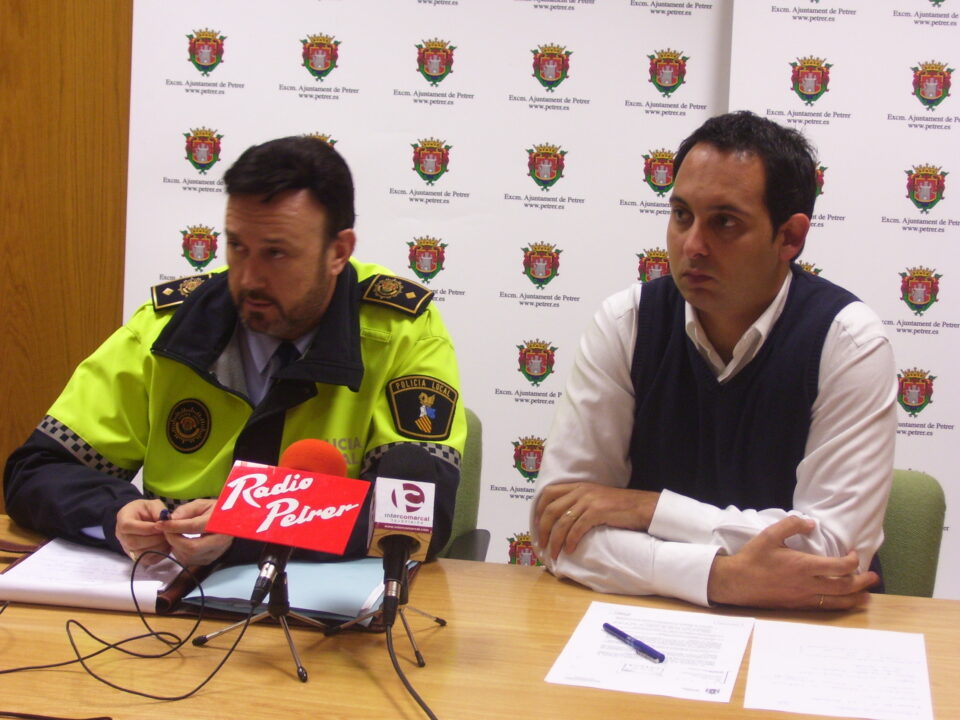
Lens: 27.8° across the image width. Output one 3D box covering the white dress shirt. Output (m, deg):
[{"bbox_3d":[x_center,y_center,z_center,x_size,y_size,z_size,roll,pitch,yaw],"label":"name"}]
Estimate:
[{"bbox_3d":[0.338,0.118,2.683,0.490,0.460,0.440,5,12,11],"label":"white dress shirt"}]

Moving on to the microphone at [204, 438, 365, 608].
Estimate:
[{"bbox_3d":[-0.215,0.194,2.274,0.172,0.080,0.226,8,55,18],"label":"microphone"}]

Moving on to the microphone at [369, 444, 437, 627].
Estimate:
[{"bbox_3d":[-0.096,0.205,2.300,0.068,0.068,0.243,7,55,-6],"label":"microphone"}]

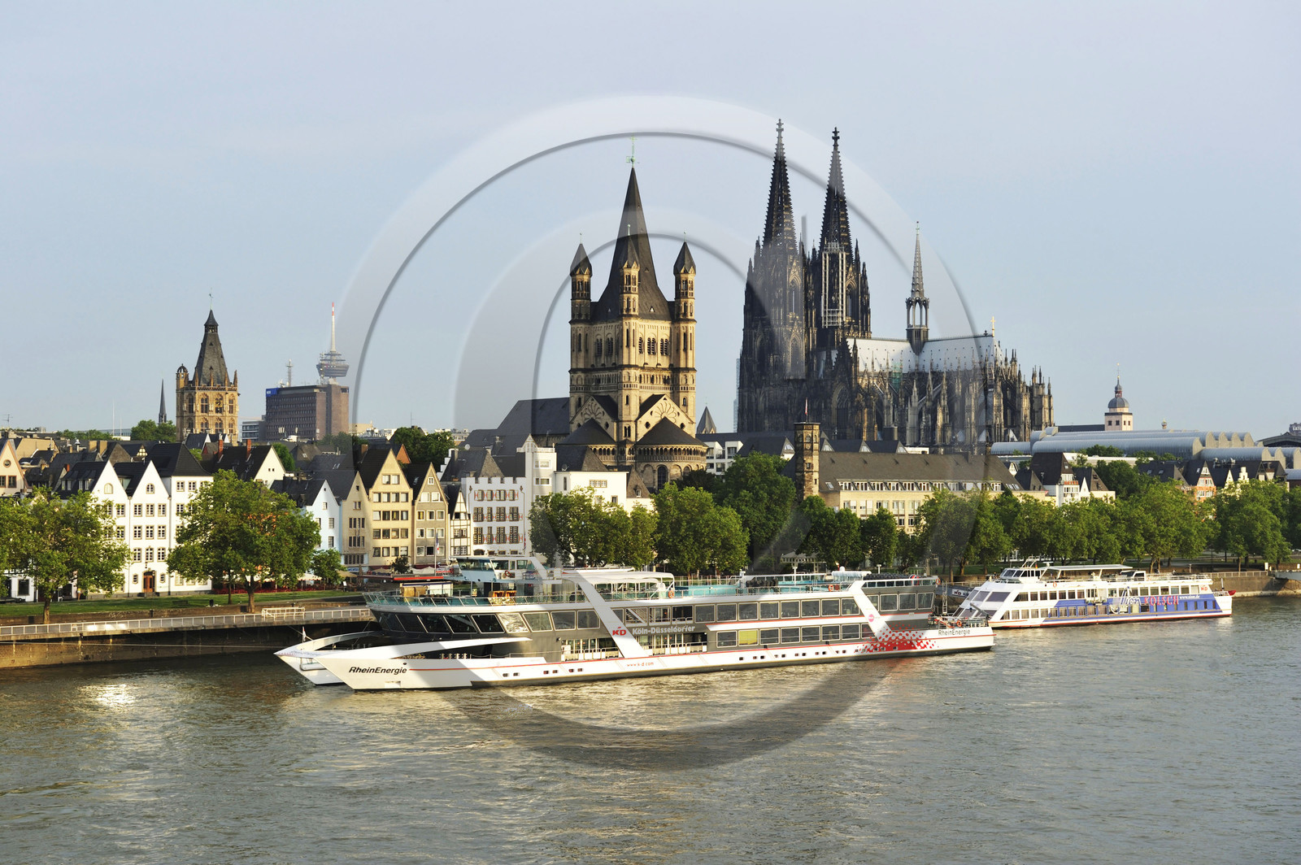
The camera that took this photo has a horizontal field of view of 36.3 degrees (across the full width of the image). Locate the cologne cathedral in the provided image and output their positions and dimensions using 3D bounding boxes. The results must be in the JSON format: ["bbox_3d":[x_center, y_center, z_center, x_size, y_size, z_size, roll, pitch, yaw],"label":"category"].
[{"bbox_3d":[99.260,-50.458,783.086,86.000,155.000,145.000,1,-2,-37],"label":"cologne cathedral"}]

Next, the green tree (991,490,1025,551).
[{"bbox_3d":[69.470,17.930,385.000,9.200,13.400,9.000,0,-2,10],"label":"green tree"}]

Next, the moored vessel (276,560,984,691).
[{"bbox_3d":[1.391,20.474,227.498,90.500,12.800,15.000,1,-2,-32],"label":"moored vessel"}]

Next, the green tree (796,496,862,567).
[{"bbox_3d":[29.646,17.538,327.780,10.744,14.266,10.744,0,-2,0],"label":"green tree"}]

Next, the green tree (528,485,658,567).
[{"bbox_3d":[-8.485,16.012,293.756,18.012,15.780,18.012,0,-2,0],"label":"green tree"}]

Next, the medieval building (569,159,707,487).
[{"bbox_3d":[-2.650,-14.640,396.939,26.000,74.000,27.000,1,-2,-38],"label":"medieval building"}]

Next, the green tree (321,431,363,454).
[{"bbox_3d":[-80.889,8.896,519.709,11.458,18.866,11.458,0,-2,0],"label":"green tree"}]

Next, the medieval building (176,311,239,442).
[{"bbox_3d":[-112.316,-4.831,505.084,13.200,53.500,13.200,1,-2,-35],"label":"medieval building"}]

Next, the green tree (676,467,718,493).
[{"bbox_3d":[8.262,14.475,354.620,9.500,16.000,9.500,0,-2,1],"label":"green tree"}]

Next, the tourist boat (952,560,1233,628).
[{"bbox_3d":[66.126,23.329,296.932,51.500,9.500,10.200,1,-2,-36],"label":"tourist boat"}]

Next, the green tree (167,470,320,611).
[{"bbox_3d":[-50.183,13.468,244.601,18.500,17.800,17.000,0,-2,-12],"label":"green tree"}]

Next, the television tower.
[{"bbox_3d":[-425.542,-39.807,2662.523,43.000,262.000,43.000,0,-2,0],"label":"television tower"}]

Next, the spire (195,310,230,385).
[{"bbox_3d":[-114.410,-22.140,518.000,9.400,19.900,9.400,1,-2,-12],"label":"spire"}]

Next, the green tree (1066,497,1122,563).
[{"bbox_3d":[82.670,19.030,370.000,11.000,14.200,10.500,0,-2,13],"label":"green tree"}]

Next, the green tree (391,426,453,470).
[{"bbox_3d":[-47.556,9.368,414.671,13.806,21.295,13.806,0,-2,0],"label":"green tree"}]

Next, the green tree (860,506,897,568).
[{"bbox_3d":[39.024,18.607,337.810,6.574,12.308,6.574,0,-2,0],"label":"green tree"}]

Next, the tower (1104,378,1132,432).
[{"bbox_3d":[232.762,4.005,988.352,10.300,65.500,10.300,-2,-3,44],"label":"tower"}]

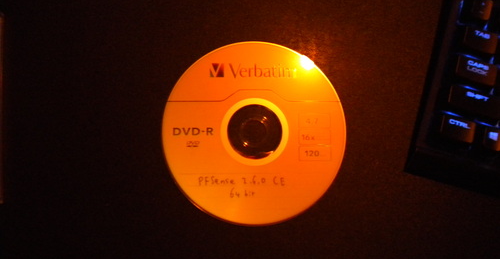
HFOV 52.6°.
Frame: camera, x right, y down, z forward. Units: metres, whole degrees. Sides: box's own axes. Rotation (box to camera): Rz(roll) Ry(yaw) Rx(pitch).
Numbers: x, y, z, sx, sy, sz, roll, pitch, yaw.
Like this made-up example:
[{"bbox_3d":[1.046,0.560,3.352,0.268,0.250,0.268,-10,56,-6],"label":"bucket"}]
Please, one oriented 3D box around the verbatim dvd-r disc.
[{"bbox_3d":[0.003,0.001,0.329,0.120,0.001,0.120,0,84,-3],"label":"verbatim dvd-r disc"}]

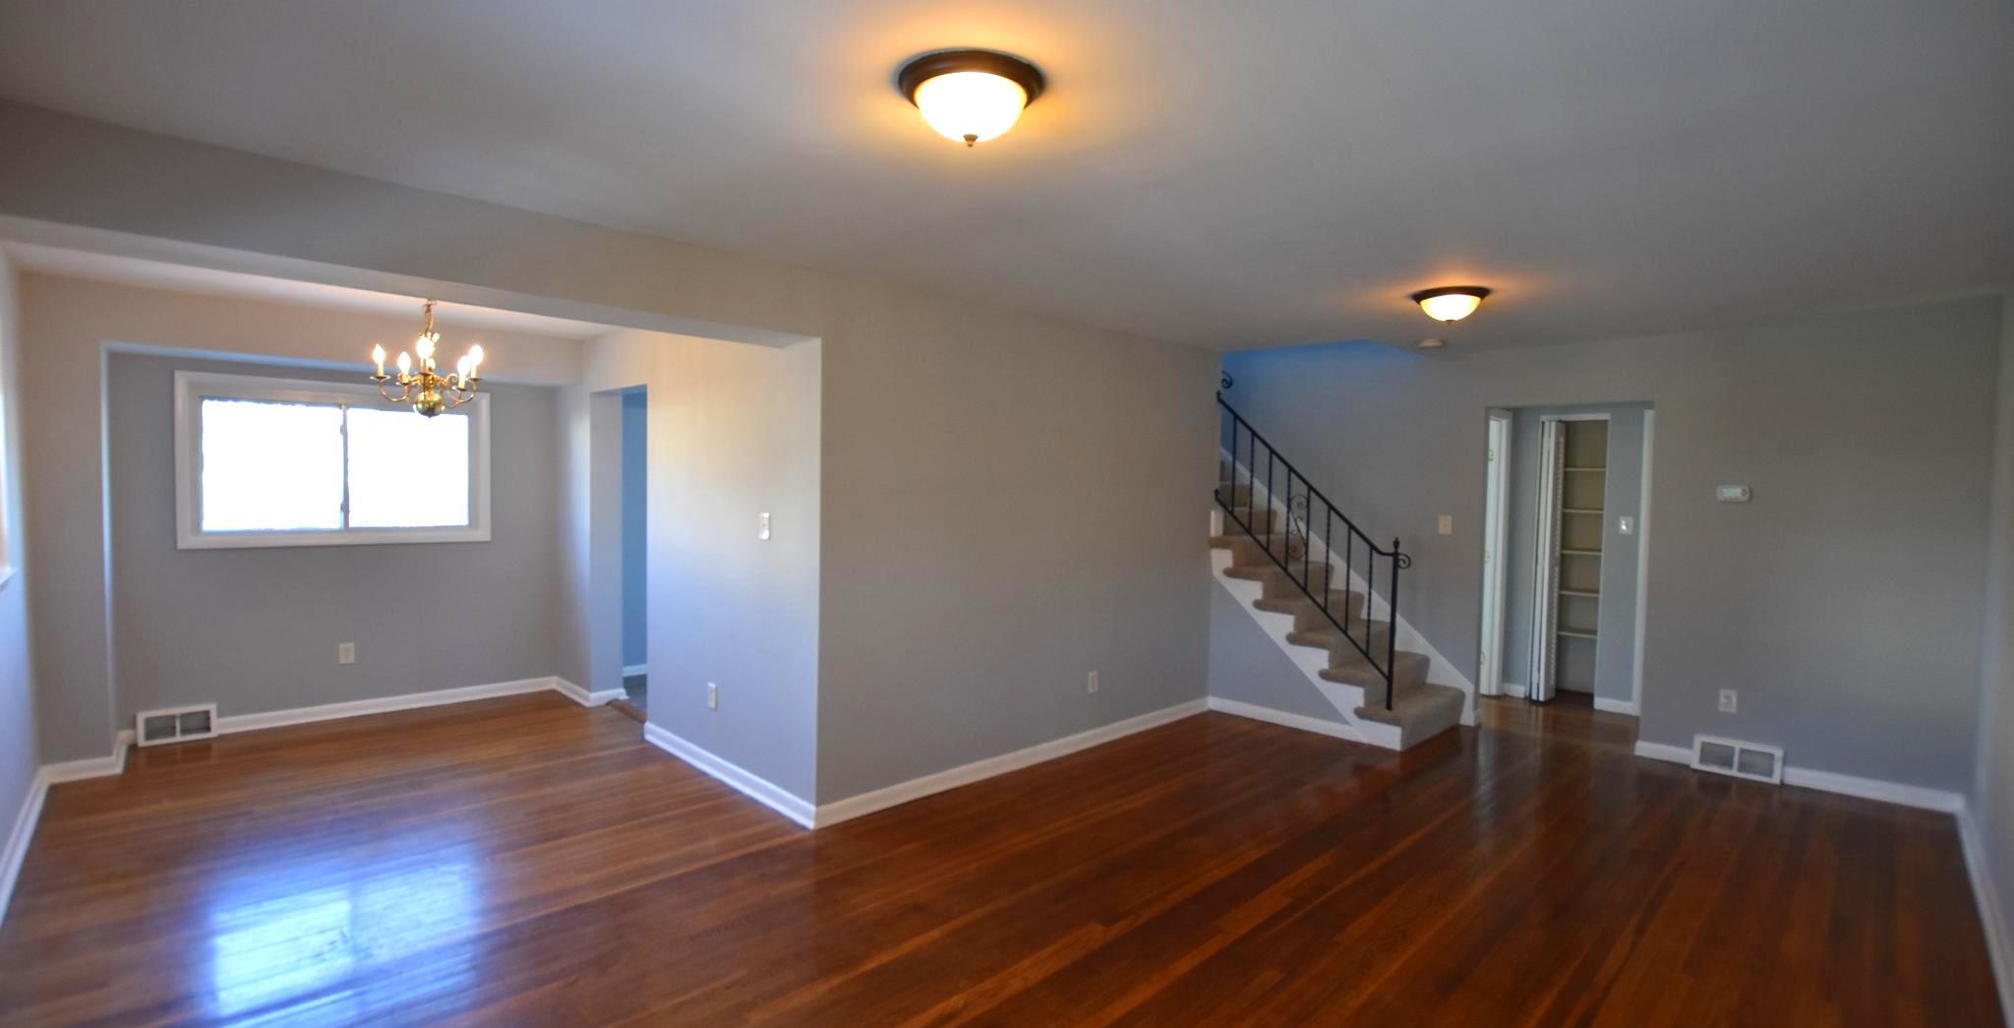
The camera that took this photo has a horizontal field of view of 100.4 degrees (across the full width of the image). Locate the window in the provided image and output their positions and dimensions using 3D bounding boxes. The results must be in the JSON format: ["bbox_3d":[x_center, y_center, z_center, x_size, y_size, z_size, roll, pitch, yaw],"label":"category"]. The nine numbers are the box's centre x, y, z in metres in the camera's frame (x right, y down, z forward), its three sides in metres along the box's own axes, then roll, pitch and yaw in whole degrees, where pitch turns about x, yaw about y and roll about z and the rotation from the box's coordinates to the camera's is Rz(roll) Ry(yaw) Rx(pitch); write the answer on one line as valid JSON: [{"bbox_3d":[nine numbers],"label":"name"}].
[{"bbox_3d":[-4.120,-0.311,5.245,1.522,1.006,0.090,-1,3,-40],"label":"window"}]

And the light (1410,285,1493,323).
[{"bbox_3d":[2.077,-0.953,3.926,0.330,0.140,0.330,-1,3,-44],"label":"light"}]

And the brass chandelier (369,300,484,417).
[{"bbox_3d":[-2.683,-0.753,3.898,0.450,0.612,0.450,-1,3,-44],"label":"brass chandelier"}]

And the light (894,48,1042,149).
[{"bbox_3d":[-0.080,-0.912,1.914,0.330,0.144,0.330,1,2,0],"label":"light"}]

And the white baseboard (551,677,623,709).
[{"bbox_3d":[-2.908,1.229,5.883,0.221,0.090,0.638,-1,3,-44],"label":"white baseboard"}]

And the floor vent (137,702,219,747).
[{"bbox_3d":[-4.716,1.201,4.780,0.321,0.188,0.040,-1,3,-40],"label":"floor vent"}]

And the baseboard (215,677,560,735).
[{"bbox_3d":[-3.908,1.232,5.452,1.774,0.085,0.018,-1,3,-40],"label":"baseboard"}]

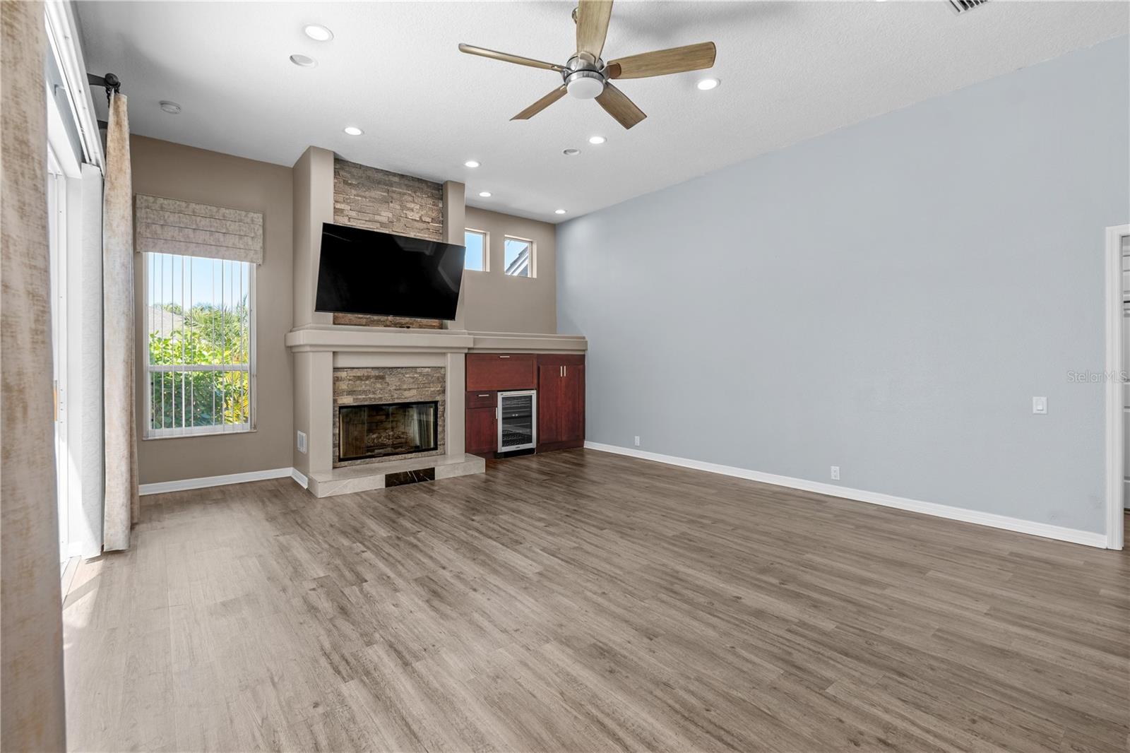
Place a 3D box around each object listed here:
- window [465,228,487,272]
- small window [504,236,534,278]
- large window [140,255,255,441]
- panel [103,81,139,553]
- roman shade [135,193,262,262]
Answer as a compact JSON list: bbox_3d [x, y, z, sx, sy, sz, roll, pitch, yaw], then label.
[{"bbox_3d":[-1.378,-1.768,6.601,0.556,0.571,0.120,-1,1,-37],"label":"window"},{"bbox_3d":[-0.703,-1.786,7.084,0.562,0.571,0.120,-1,1,-37],"label":"small window"},{"bbox_3d":[-3.736,-0.314,4.848,0.915,1.831,0.110,-1,1,-37],"label":"large window"},{"bbox_3d":[-3.284,-0.385,3.489,0.181,3.090,0.734,-1,1,-42],"label":"panel"},{"bbox_3d":[-3.680,-1.486,4.802,1.025,0.558,0.090,-1,1,-37],"label":"roman shade"}]

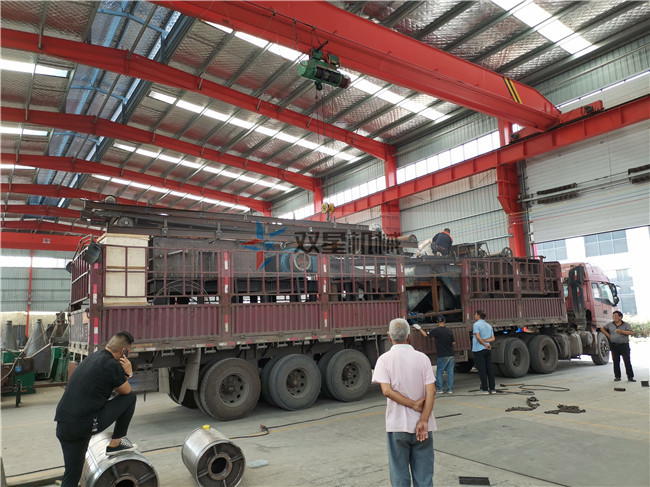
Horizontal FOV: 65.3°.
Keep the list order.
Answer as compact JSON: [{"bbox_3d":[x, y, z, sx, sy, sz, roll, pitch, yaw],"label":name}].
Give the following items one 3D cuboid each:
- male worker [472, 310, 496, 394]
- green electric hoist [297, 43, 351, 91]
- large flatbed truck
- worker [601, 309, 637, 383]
[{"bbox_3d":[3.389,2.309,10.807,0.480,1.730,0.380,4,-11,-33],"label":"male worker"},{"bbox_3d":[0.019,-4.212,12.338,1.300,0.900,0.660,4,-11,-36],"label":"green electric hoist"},{"bbox_3d":[2.371,1.766,13.487,16.270,3.800,2.580,4,-11,-34],"label":"large flatbed truck"},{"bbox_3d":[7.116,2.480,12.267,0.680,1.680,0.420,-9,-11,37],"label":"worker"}]

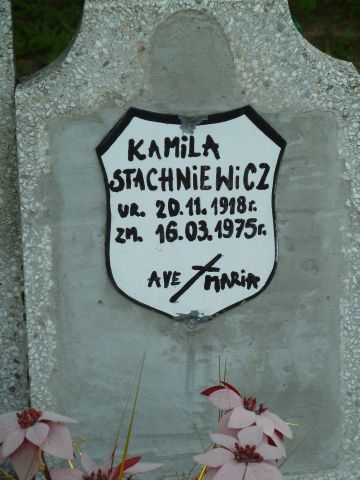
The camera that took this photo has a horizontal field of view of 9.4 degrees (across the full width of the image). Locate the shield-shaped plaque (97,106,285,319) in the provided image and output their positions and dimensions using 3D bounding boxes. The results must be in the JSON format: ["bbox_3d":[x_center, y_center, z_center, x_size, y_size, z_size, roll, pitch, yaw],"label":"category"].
[{"bbox_3d":[0.015,-0.038,3.000,0.260,0.300,0.012,-2,13,-5],"label":"shield-shaped plaque"}]

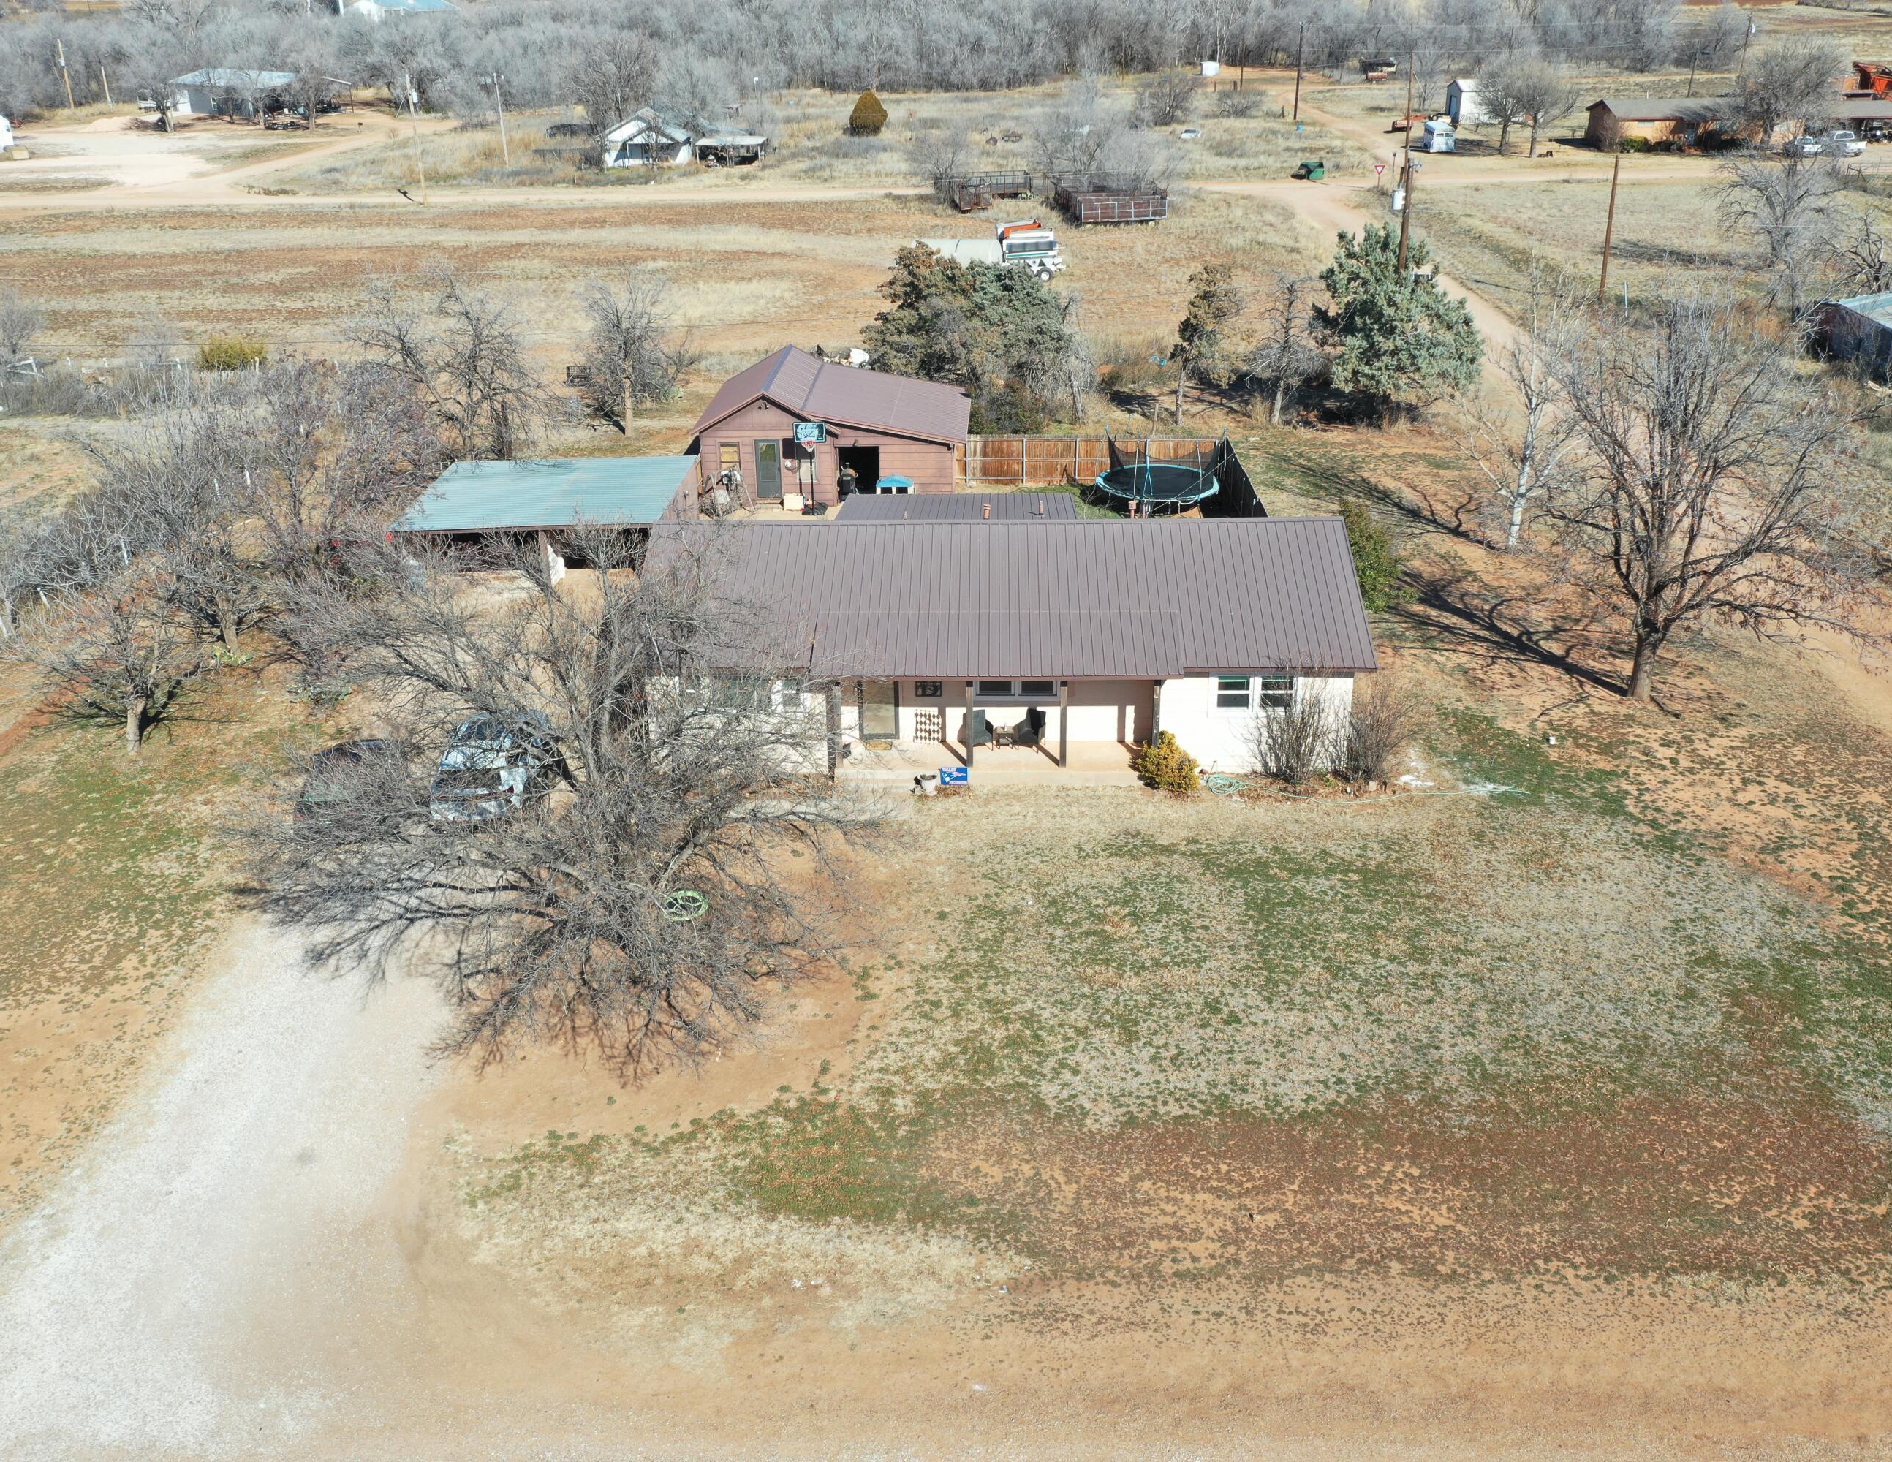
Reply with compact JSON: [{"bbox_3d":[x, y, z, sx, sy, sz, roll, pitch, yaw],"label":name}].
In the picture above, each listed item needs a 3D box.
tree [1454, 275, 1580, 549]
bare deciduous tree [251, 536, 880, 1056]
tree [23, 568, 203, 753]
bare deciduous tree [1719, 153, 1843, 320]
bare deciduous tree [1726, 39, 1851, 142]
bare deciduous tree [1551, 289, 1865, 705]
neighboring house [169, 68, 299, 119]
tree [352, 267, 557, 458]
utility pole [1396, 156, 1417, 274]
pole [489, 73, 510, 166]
[{"bbox_3d":[18.050,-9.950,53.660,3.600,8.300,3.500,7,27,17],"label":"tree"},{"bbox_3d":[-6.839,0.713,30.791,11.300,8.200,10.961,-1,25,0],"label":"bare deciduous tree"},{"bbox_3d":[-19.470,-1.662,40.059,3.950,4.556,3.900,-13,27,-25],"label":"tree"},{"bbox_3d":[40.250,-23.950,82.420,4.900,7.600,4.800,11,28,23],"label":"bare deciduous tree"},{"bbox_3d":[69.388,-52.561,140.886,9.600,8.600,8.800,-1,25,0],"label":"bare deciduous tree"},{"bbox_3d":[17.903,-5.133,40.385,7.400,9.800,7.200,-1,25,0],"label":"bare deciduous tree"},{"bbox_3d":[-88.632,-78.961,211.745,13.800,4.800,9.000,9,26,20],"label":"neighboring house"},{"bbox_3d":[-17.809,-13.248,62.300,7.300,7.146,6.800,-8,25,-14],"label":"tree"},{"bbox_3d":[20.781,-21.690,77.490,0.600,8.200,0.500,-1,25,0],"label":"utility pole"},{"bbox_3d":[-36.940,-50.930,142.070,0.450,7.300,0.450,-7,26,-12],"label":"pole"}]

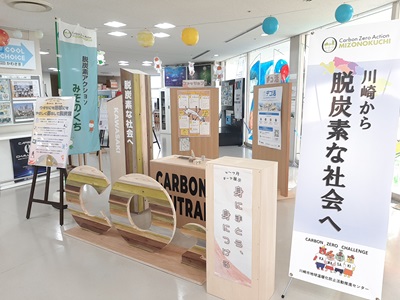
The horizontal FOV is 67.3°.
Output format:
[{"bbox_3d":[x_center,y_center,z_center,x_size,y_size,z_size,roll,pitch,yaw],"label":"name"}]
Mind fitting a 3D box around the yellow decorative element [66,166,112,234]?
[{"bbox_3d":[-1.250,0.533,3.361,0.760,0.750,0.045,6,11,32],"label":"yellow decorative element"}]

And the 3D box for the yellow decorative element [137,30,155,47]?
[{"bbox_3d":[-0.750,-1.547,4.167,0.240,0.235,0.240,-2,10,-9],"label":"yellow decorative element"}]

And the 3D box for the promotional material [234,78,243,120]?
[{"bbox_3d":[1.200,-1.562,9.200,0.040,1.250,0.480,-5,10,-22],"label":"promotional material"}]

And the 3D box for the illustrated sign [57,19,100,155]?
[{"bbox_3d":[-1.707,-0.839,4.290,0.040,1.800,0.630,8,11,32],"label":"illustrated sign"}]

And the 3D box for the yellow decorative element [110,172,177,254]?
[{"bbox_3d":[-0.575,0.601,2.918,0.850,0.750,0.045,6,11,32],"label":"yellow decorative element"}]

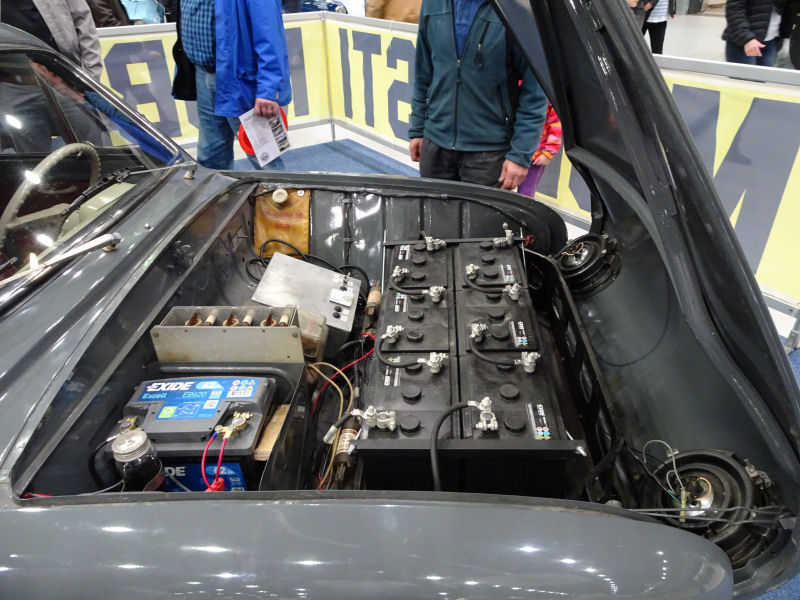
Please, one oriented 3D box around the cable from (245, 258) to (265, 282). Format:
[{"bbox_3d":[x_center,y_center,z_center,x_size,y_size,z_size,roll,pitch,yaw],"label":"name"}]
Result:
[{"bbox_3d":[-0.446,-0.090,1.700,0.062,0.045,0.070,0,32,3],"label":"cable"}]

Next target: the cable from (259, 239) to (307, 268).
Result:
[{"bbox_3d":[-0.366,-0.148,1.730,0.150,0.070,0.060,0,32,3],"label":"cable"}]

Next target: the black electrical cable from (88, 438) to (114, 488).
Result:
[{"bbox_3d":[-0.495,0.272,0.920,0.045,0.095,0.040,0,32,3],"label":"black electrical cable"}]

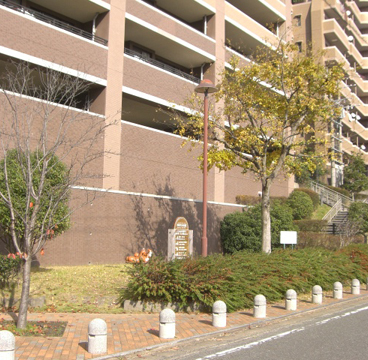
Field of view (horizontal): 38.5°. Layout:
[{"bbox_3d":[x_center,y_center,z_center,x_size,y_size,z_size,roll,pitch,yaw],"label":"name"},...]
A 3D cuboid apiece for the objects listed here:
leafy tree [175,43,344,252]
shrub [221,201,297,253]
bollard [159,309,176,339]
[{"bbox_3d":[2.449,-0.859,17.089,5.400,7.180,5.000,1,-6,0],"label":"leafy tree"},{"bbox_3d":[3.012,2.021,21.300,3.050,2.450,2.400,1,-6,0],"label":"shrub"},{"bbox_3d":[-0.261,2.275,8.412,0.246,0.447,0.246,1,-6,0],"label":"bollard"}]

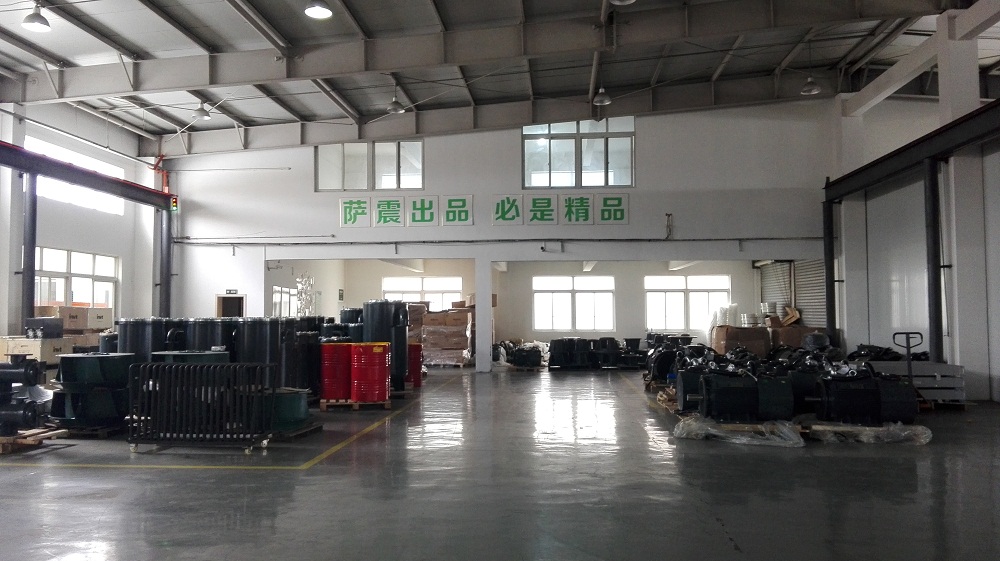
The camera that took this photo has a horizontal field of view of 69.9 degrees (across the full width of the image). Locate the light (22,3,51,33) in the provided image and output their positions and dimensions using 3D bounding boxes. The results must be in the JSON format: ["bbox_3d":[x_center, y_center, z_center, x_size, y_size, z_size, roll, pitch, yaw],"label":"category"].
[{"bbox_3d":[-7.424,-4.243,11.478,0.420,0.410,0.420,0,-3,5],"label":"light"}]

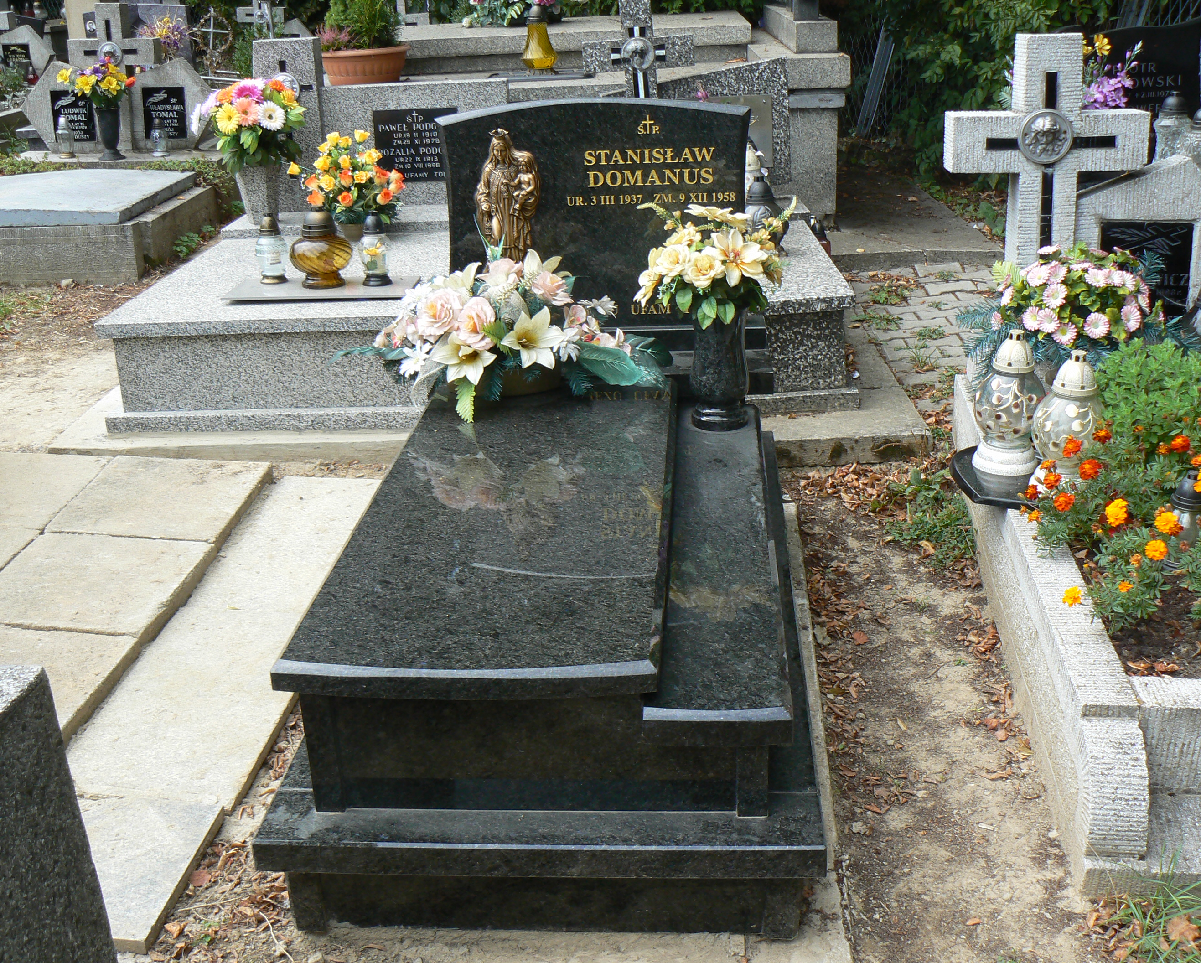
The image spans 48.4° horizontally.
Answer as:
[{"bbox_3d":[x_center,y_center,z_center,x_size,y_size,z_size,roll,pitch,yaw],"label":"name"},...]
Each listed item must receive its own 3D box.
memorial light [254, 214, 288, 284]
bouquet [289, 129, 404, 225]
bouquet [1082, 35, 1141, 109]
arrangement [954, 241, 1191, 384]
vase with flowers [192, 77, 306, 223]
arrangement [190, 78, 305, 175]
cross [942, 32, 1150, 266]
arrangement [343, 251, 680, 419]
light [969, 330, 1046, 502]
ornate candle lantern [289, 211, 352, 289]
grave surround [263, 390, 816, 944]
[{"bbox_3d":[-1.149,-0.812,4.665,0.110,0.222,0.110,-1,22,5],"label":"memorial light"},{"bbox_3d":[-1.079,-1.279,5.646,0.493,0.411,0.397,-2,22,2],"label":"bouquet"},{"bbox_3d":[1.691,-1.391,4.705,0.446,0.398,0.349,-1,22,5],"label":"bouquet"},{"bbox_3d":[1.255,-0.449,3.566,0.582,0.330,0.427,-1,22,5],"label":"arrangement"},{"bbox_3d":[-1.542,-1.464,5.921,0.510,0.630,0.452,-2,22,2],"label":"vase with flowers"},{"bbox_3d":[-1.548,-1.556,5.870,0.510,0.418,0.452,-2,22,2],"label":"arrangement"},{"bbox_3d":[1.251,-0.827,3.784,0.526,0.831,0.131,-1,22,5],"label":"cross"},{"bbox_3d":[-0.238,-0.401,3.451,0.815,0.383,0.456,-1,22,5],"label":"arrangement"},{"bbox_3d":[0.950,-0.190,3.101,0.168,0.322,0.168,-1,22,5],"label":"light"},{"bbox_3d":[-1.012,-0.845,4.831,0.227,0.269,0.227,-2,22,2],"label":"ornate candle lantern"},{"bbox_3d":[-0.040,0.196,3.086,0.955,0.562,1.932,-1,22,5],"label":"grave surround"}]

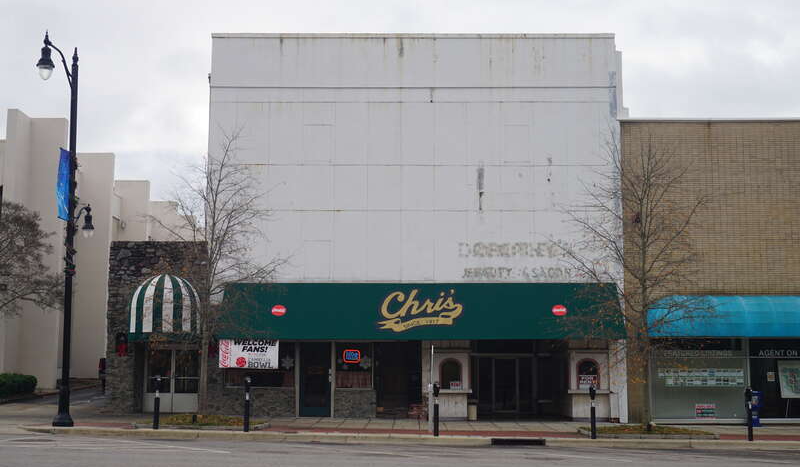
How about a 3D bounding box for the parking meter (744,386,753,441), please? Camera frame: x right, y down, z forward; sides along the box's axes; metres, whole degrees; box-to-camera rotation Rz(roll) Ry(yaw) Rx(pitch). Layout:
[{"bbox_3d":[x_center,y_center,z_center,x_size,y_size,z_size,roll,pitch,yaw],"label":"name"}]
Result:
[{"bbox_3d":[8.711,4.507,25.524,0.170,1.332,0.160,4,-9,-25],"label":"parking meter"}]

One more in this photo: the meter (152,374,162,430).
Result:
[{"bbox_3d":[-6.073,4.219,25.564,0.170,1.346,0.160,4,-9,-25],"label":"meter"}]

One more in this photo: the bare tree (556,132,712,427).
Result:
[{"bbox_3d":[6.492,1.193,28.300,4.318,8.223,4.300,0,-8,0],"label":"bare tree"}]

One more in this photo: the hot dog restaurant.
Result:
[{"bbox_3d":[-0.987,3.598,32.967,15.730,4.561,4.500,0,-8,0],"label":"hot dog restaurant"}]

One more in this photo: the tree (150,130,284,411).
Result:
[{"bbox_3d":[-5.056,1.019,28.324,3.824,7.987,3.900,0,-8,0],"label":"tree"}]

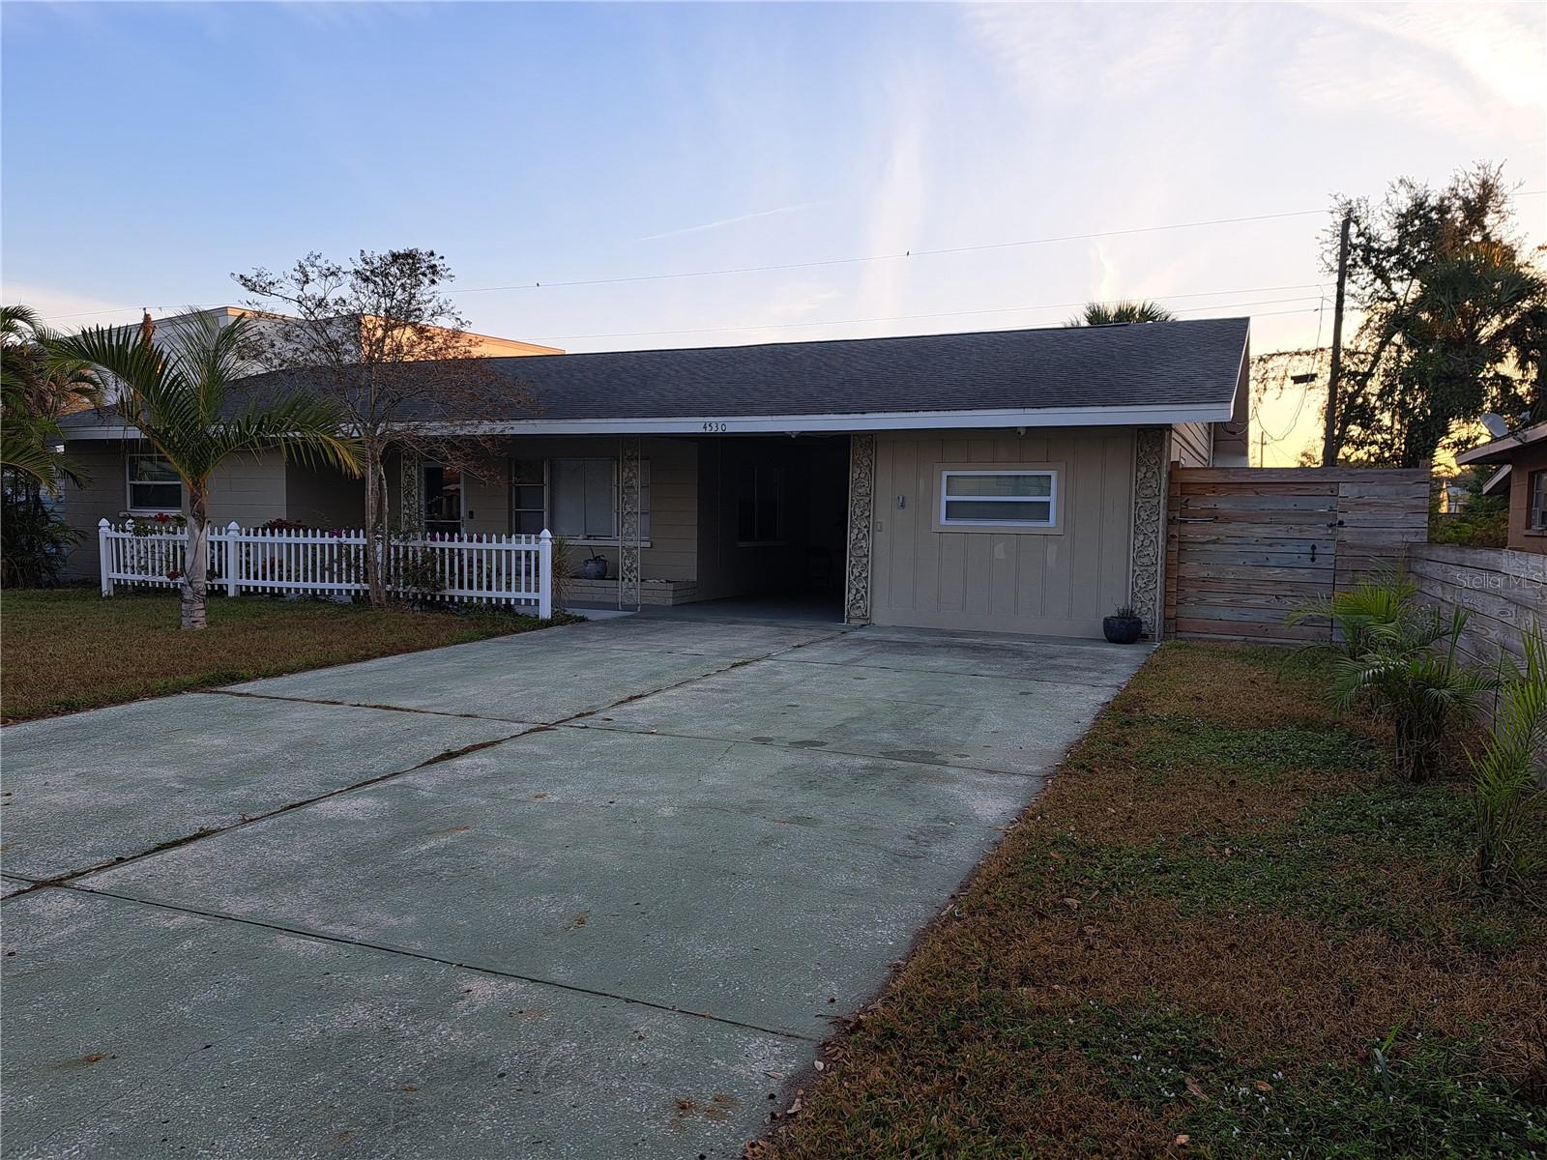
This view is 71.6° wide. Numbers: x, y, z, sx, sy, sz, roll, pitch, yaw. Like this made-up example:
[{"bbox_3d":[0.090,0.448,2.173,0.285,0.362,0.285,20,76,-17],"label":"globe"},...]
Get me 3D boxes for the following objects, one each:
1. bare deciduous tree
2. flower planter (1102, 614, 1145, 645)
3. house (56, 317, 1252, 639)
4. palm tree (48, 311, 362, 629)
[{"bbox_3d":[-5.164,-1.997,14.080,3.800,4.631,3.600,0,4,-20],"label":"bare deciduous tree"},{"bbox_3d":[3.870,0.552,11.866,0.416,0.285,0.416,2,4,18],"label":"flower planter"},{"bbox_3d":[-1.726,-2.073,19.488,18.770,4.290,10.428,3,4,25],"label":"house"},{"bbox_3d":[-6.070,-1.162,11.462,3.250,3.376,3.100,-1,4,-28],"label":"palm tree"}]

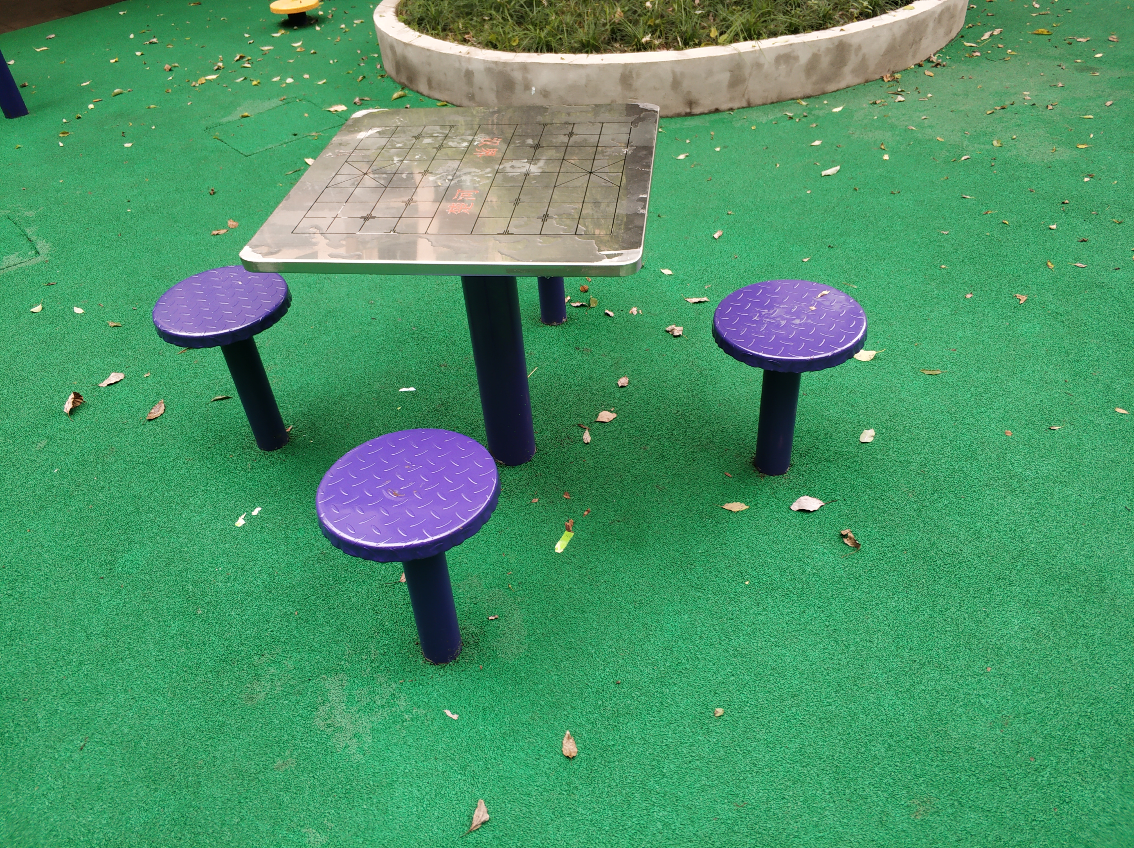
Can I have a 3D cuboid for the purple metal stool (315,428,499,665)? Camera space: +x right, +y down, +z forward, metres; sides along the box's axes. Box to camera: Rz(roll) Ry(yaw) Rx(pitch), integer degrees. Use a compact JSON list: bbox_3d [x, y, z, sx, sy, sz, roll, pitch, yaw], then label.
[{"bbox_3d":[-0.254,0.276,1.617,0.310,0.434,0.310,-5,40,0],"label":"purple metal stool"}]

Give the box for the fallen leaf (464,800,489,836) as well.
[{"bbox_3d":[-0.146,0.668,1.494,0.030,0.014,0.064,13,43,19],"label":"fallen leaf"}]

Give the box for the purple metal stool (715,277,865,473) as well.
[{"bbox_3d":[0.476,-0.062,1.965,0.310,0.427,0.310,-5,40,0],"label":"purple metal stool"}]

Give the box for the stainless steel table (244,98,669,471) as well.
[{"bbox_3d":[-0.160,-0.213,1.977,0.699,0.736,0.693,2,41,8],"label":"stainless steel table"}]

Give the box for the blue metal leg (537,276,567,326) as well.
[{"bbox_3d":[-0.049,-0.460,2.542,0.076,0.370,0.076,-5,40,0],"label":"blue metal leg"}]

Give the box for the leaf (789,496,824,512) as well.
[{"bbox_3d":[0.545,0.181,2.002,0.079,0.016,0.045,-7,40,-3],"label":"leaf"}]

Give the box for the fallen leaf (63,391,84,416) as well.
[{"bbox_3d":[-1.368,-0.055,2.453,0.039,0.030,0.059,17,45,23],"label":"fallen leaf"}]

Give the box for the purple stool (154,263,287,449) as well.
[{"bbox_3d":[-0.782,-0.116,2.183,0.310,0.438,0.310,-5,40,0],"label":"purple stool"}]

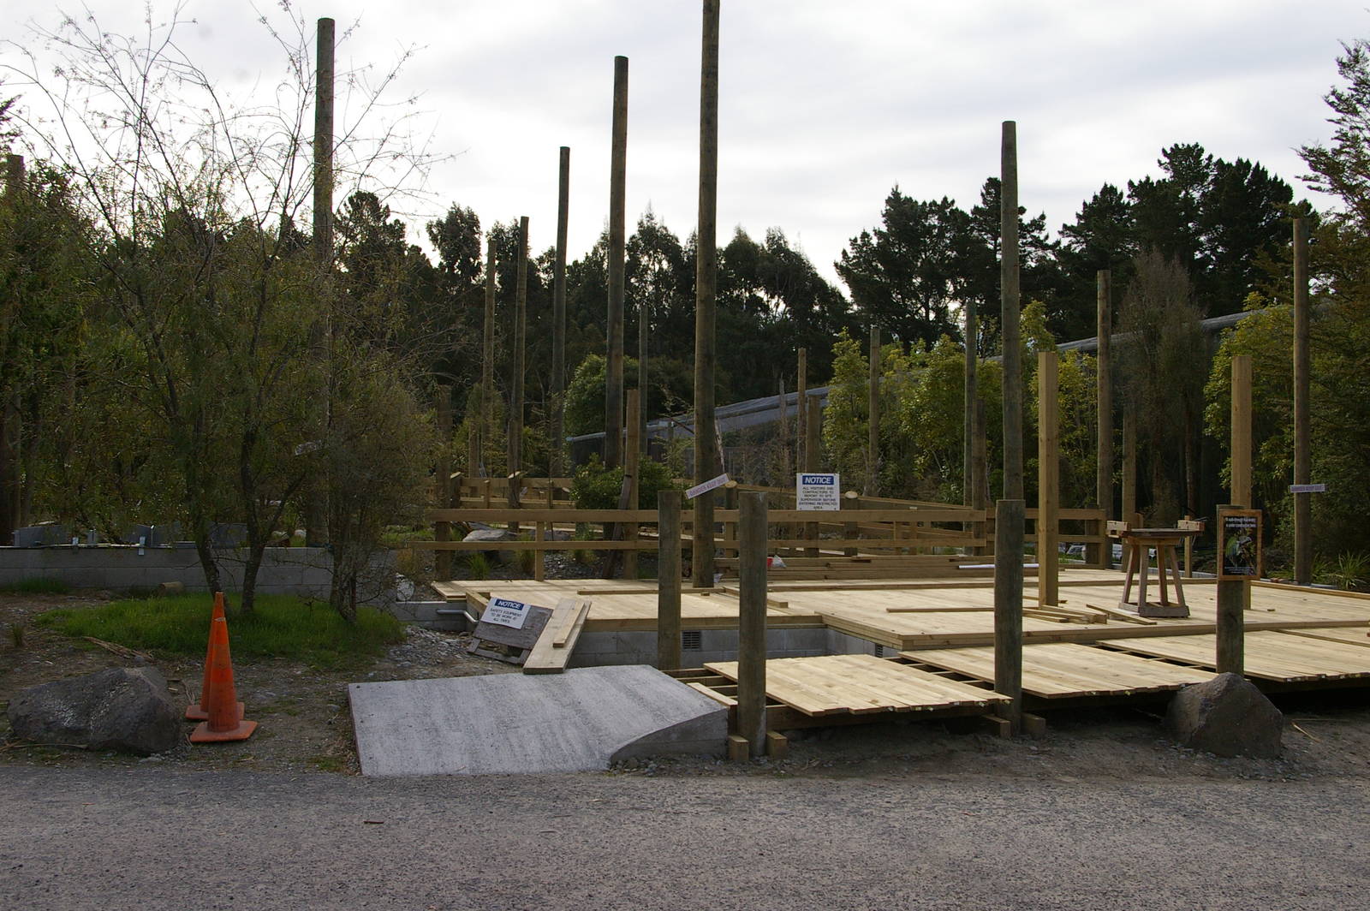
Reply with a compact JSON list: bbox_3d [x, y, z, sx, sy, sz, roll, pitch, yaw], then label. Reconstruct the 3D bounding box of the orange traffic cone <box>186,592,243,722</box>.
[{"bbox_3d":[-3.137,1.332,8.650,0.375,0.800,0.375,1,-2,-18],"label":"orange traffic cone"}]

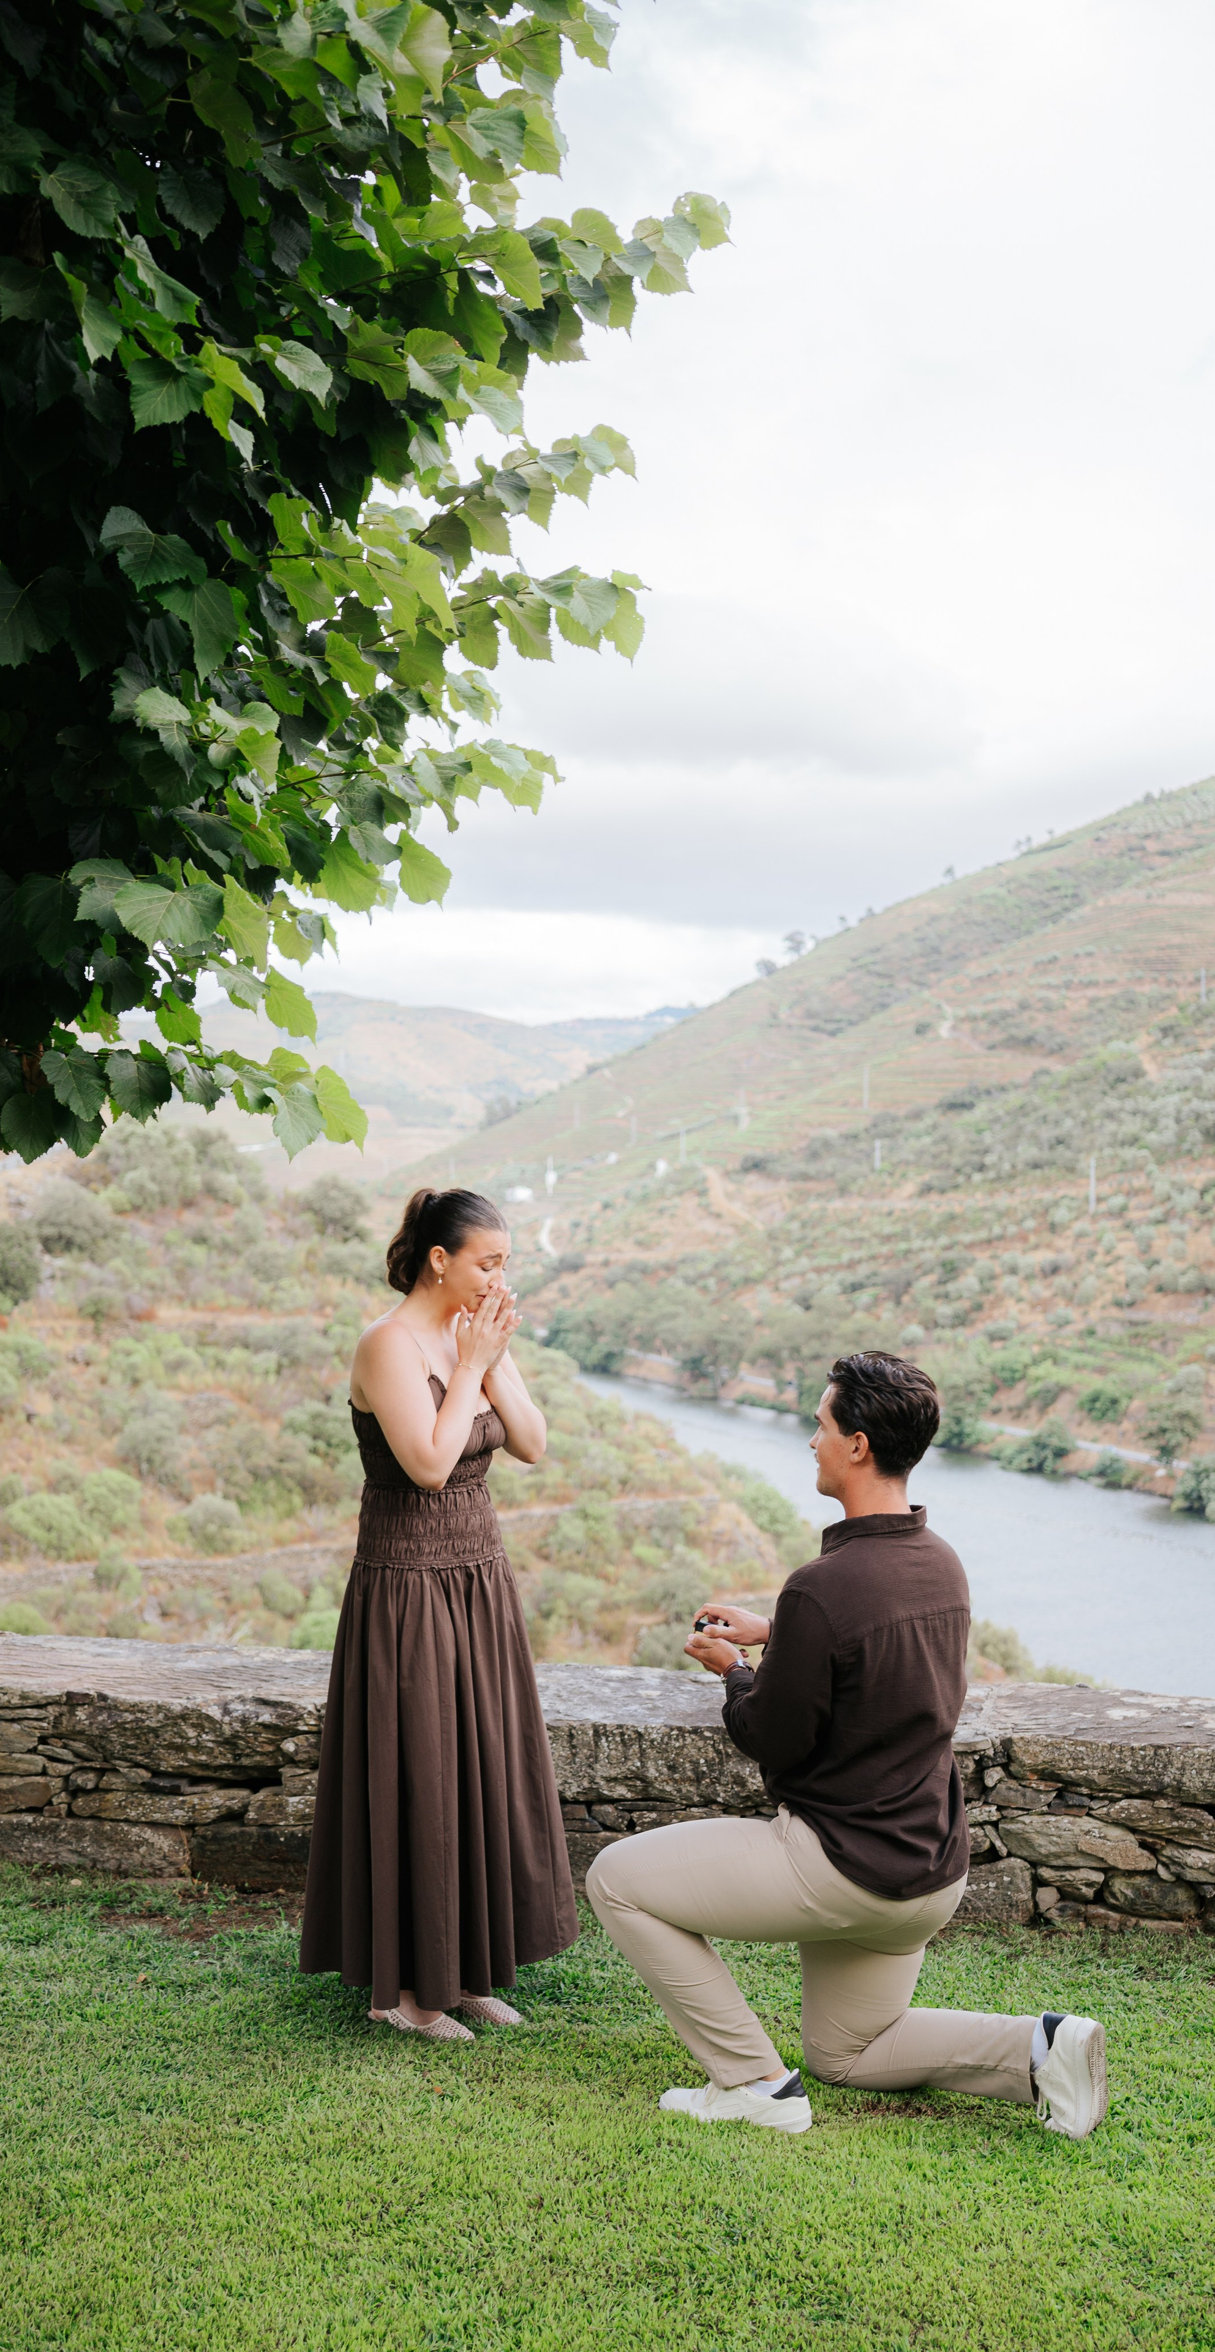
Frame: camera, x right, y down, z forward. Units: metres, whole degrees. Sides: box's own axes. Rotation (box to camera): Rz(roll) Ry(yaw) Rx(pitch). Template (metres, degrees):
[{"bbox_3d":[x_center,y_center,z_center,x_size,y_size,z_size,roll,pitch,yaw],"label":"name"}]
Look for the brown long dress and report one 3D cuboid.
[{"bbox_3d":[-0.333,0.980,4.480,0.480,1.180,0.500,0,1,37],"label":"brown long dress"}]

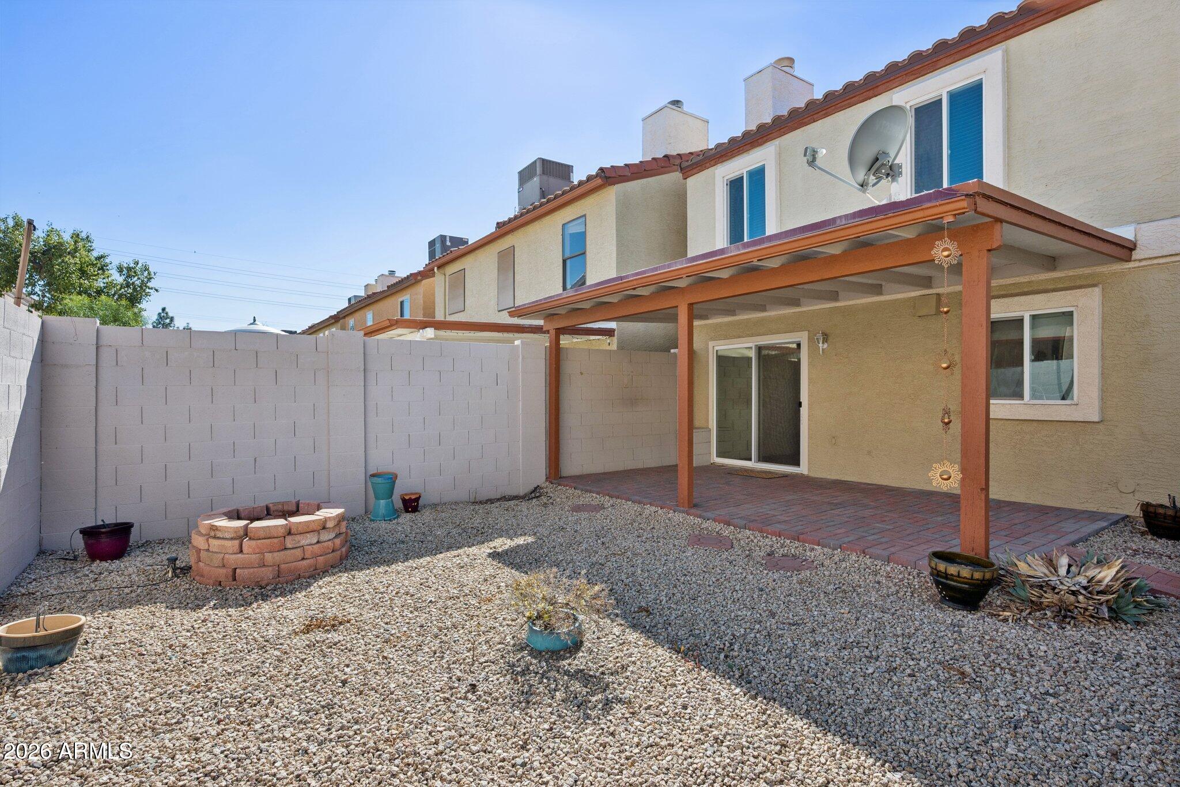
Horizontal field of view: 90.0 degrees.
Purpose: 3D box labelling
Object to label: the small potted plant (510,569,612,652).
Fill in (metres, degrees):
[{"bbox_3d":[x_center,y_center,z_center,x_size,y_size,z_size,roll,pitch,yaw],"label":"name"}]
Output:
[{"bbox_3d":[-0.168,1.214,3.390,0.570,0.410,0.500,0,0,0],"label":"small potted plant"}]

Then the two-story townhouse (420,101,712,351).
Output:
[{"bbox_3d":[1.434,-2.361,16.236,9.300,7.500,9.000,0,0,-35],"label":"two-story townhouse"}]

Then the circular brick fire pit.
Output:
[{"bbox_3d":[-2.720,1.254,5.070,1.200,0.440,1.200,0,0,0],"label":"circular brick fire pit"}]

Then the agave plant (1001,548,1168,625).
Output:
[{"bbox_3d":[3.000,1.149,3.650,0.820,0.360,0.780,0,0,0],"label":"agave plant"}]

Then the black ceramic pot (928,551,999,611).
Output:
[{"bbox_3d":[2.323,1.179,3.690,0.370,0.280,0.370,0,0,0],"label":"black ceramic pot"}]

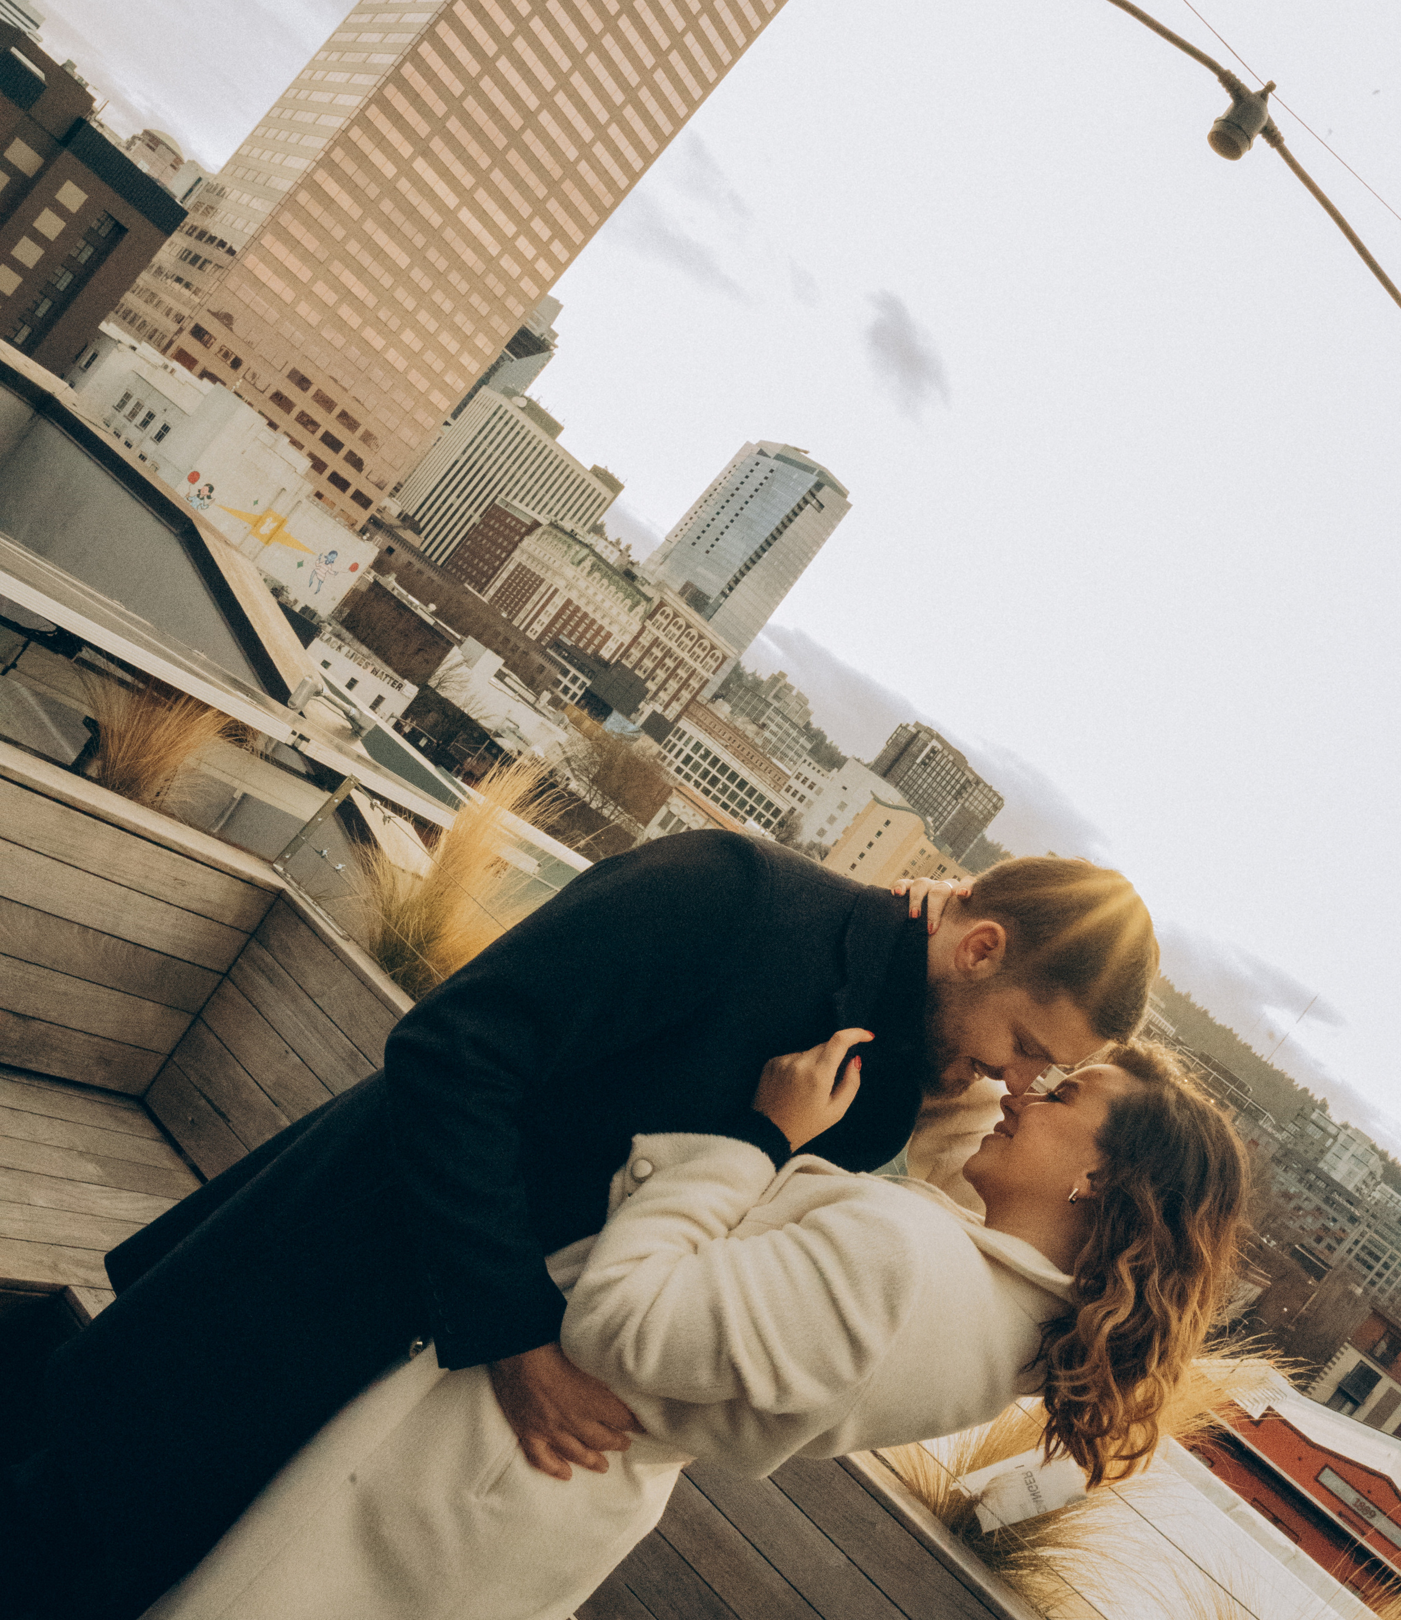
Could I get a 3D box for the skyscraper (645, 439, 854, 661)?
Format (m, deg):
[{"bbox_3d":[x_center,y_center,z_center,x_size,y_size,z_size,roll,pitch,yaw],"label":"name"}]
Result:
[{"bbox_3d":[-0.365,-88.868,720.330,25.000,143.000,61.000,38,0,-36],"label":"skyscraper"}]

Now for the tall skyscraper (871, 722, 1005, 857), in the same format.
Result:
[{"bbox_3d":[91.921,15.283,790.842,61.000,90.000,26.000,38,0,-36],"label":"tall skyscraper"}]

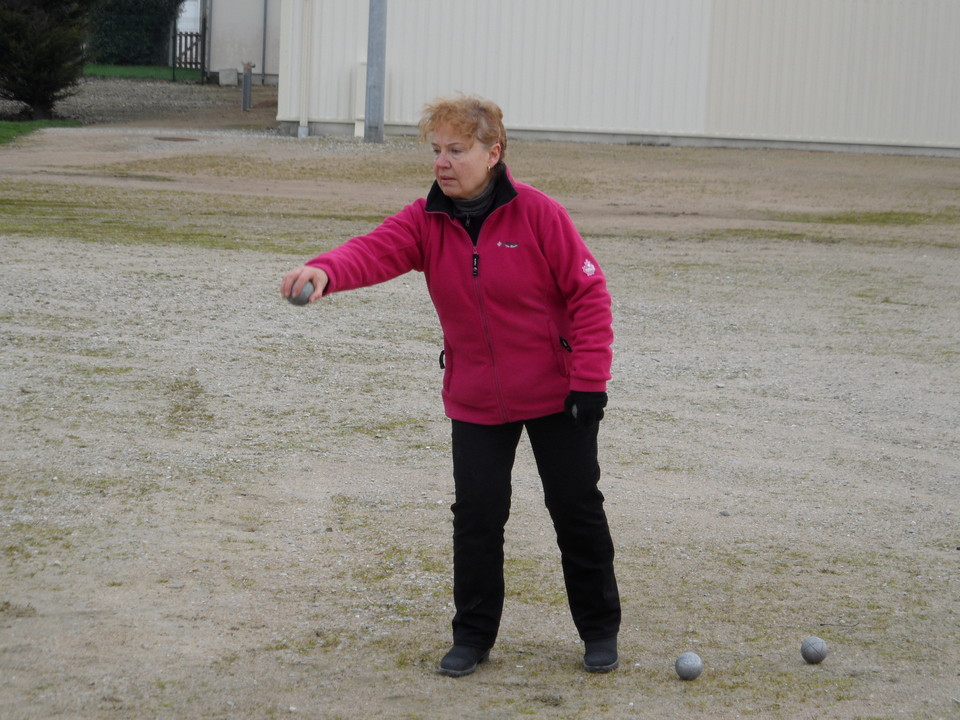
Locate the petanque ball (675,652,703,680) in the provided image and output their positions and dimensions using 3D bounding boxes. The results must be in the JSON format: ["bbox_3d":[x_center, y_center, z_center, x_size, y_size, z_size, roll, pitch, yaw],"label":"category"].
[{"bbox_3d":[0.561,0.823,7.460,0.074,0.074,0.074,2,8,0],"label":"petanque ball"}]

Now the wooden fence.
[{"bbox_3d":[-7.253,-7.688,69.000,0.720,0.950,0.070,2,8,-2],"label":"wooden fence"}]

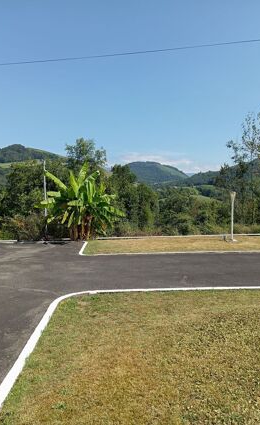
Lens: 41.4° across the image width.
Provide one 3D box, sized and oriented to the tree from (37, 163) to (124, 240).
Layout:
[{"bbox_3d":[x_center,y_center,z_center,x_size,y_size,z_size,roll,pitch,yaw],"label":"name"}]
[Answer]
[{"bbox_3d":[-1.770,-0.380,12.200,3.100,2.700,2.800,-1,3,0],"label":"tree"}]

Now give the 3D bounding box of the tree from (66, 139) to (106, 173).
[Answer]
[{"bbox_3d":[-3.070,-2.300,24.000,3.300,6.000,3.200,-1,3,0],"label":"tree"}]

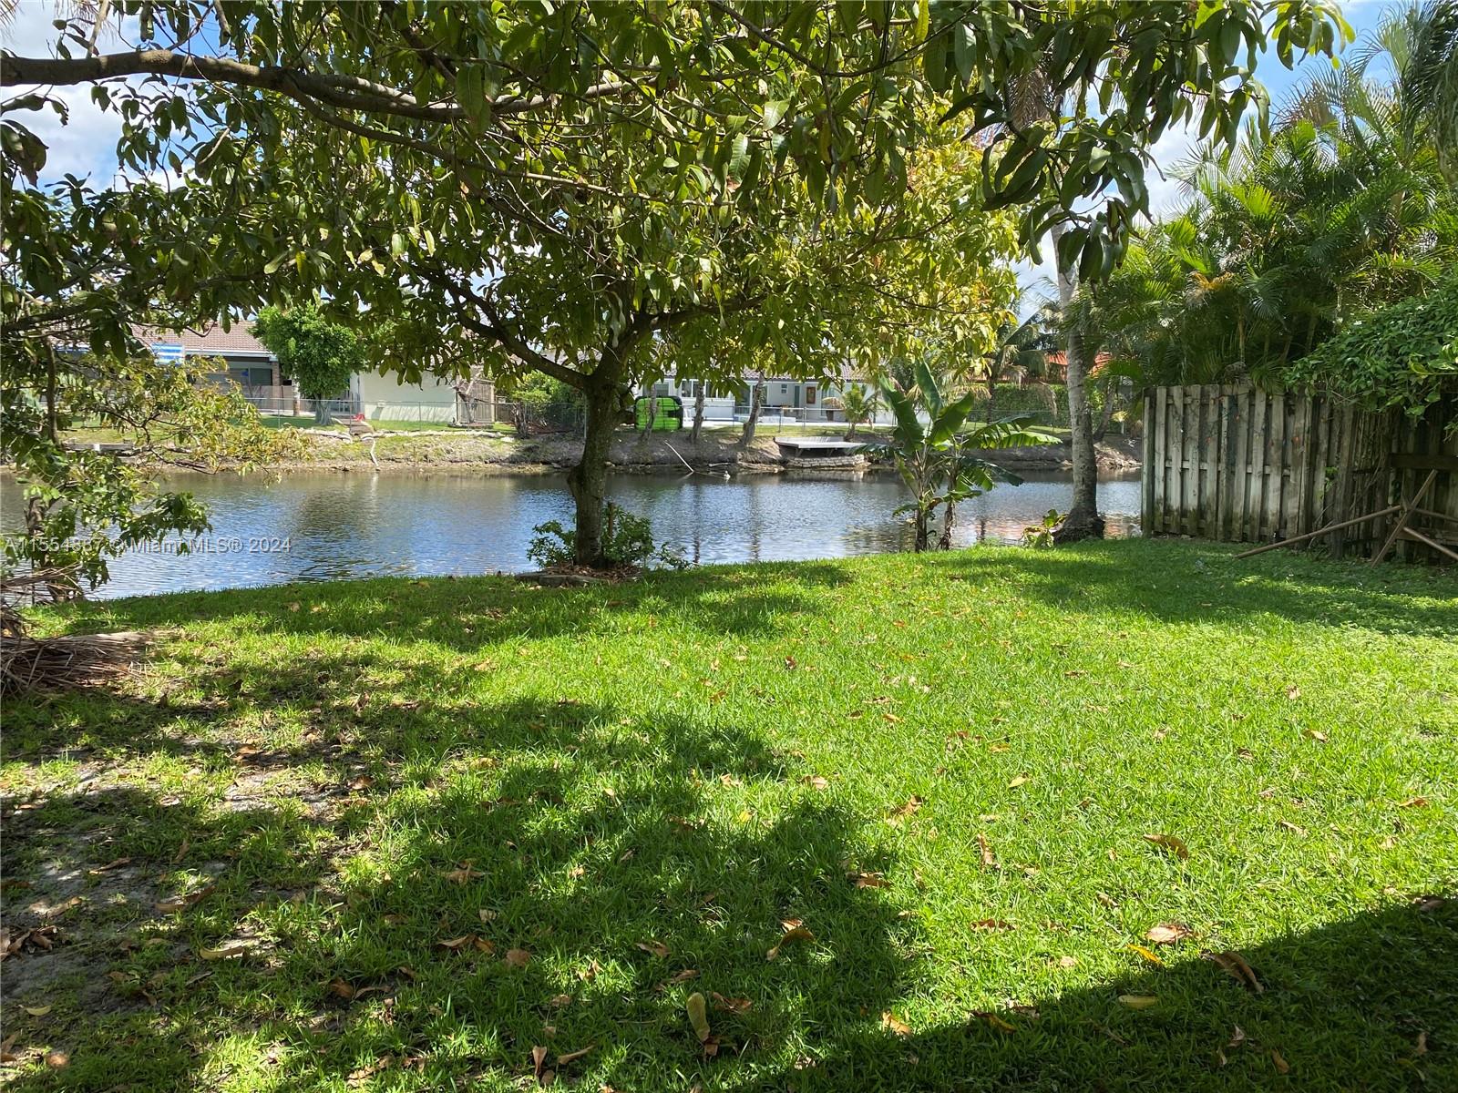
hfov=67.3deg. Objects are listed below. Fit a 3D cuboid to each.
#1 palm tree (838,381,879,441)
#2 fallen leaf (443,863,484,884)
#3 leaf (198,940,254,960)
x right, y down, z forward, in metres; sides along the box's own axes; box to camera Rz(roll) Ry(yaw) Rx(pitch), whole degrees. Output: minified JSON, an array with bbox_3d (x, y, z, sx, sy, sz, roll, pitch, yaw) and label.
[{"bbox_3d":[5.675,-5.978,48.500,2.100,2.623,2.000,0,8,0],"label":"palm tree"},{"bbox_3d":[-0.894,1.105,3.689,0.130,0.035,0.080,0,8,0],"label":"fallen leaf"},{"bbox_3d":[-1.433,1.154,3.129,0.148,0.035,0.050,-1,8,-7],"label":"leaf"}]

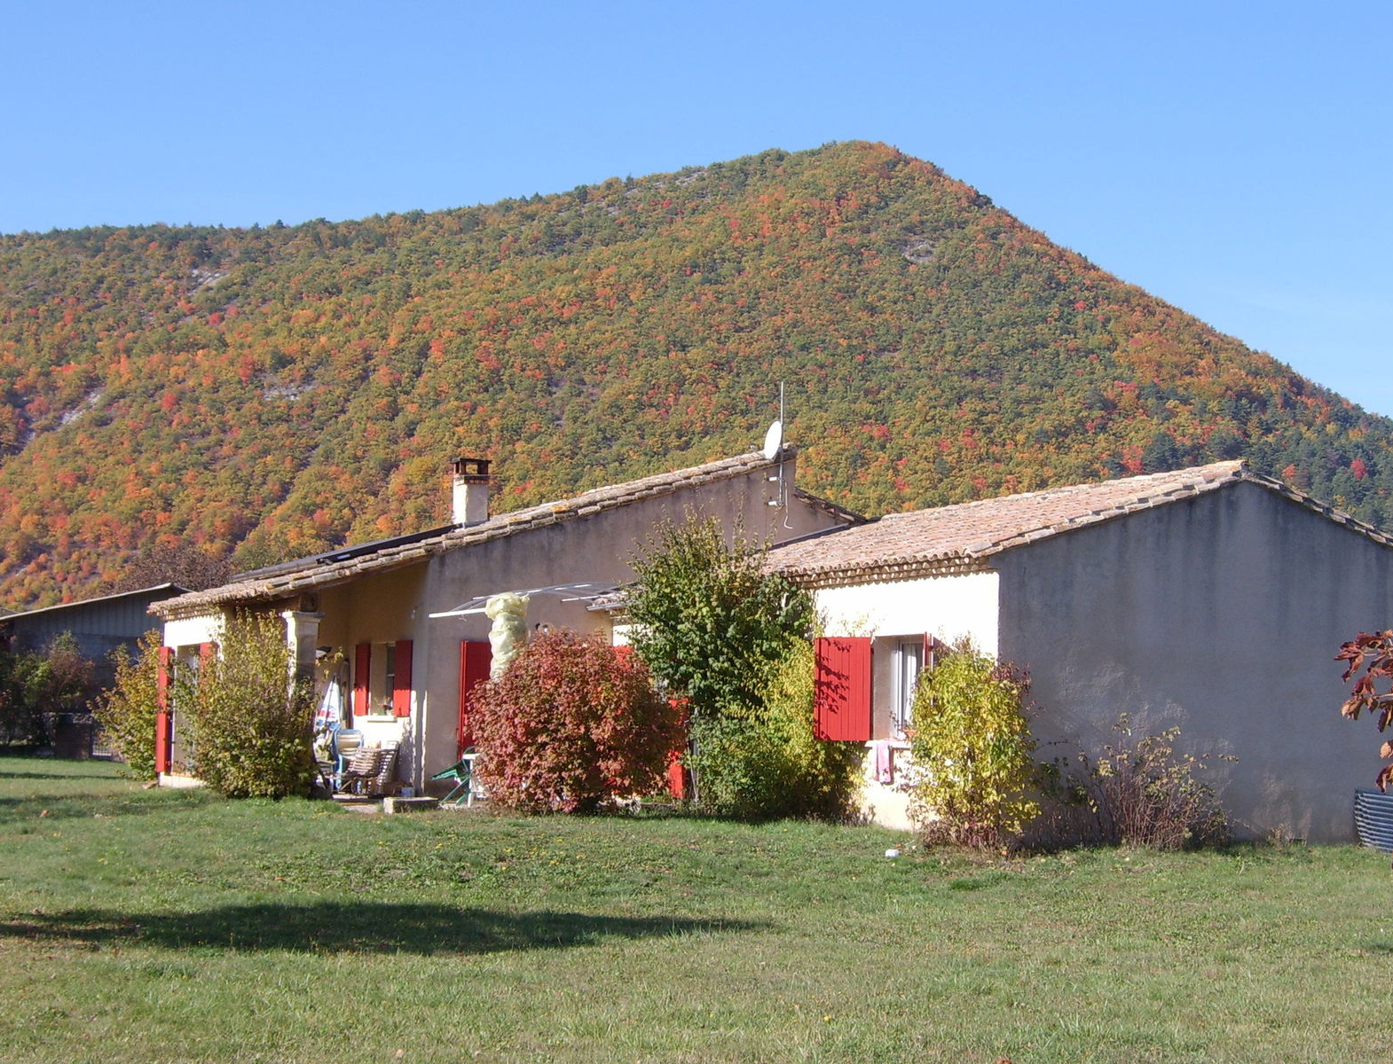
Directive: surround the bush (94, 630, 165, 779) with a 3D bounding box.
[{"bbox_3d":[-9.885,3.027,33.000,1.250,2.619,1.350,4,-6,-30],"label":"bush"}]

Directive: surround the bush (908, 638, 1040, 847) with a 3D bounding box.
[{"bbox_3d":[2.925,2.223,19.900,1.200,2.211,1.300,1,-6,0],"label":"bush"}]

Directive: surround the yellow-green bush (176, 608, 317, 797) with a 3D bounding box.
[{"bbox_3d":[-6.301,2.412,26.300,1.750,2.613,1.850,4,-6,-30],"label":"yellow-green bush"}]

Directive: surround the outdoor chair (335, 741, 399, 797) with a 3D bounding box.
[{"bbox_3d":[-4.741,3.406,27.200,0.750,0.800,0.620,4,-6,-30],"label":"outdoor chair"}]

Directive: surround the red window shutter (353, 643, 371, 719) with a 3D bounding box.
[{"bbox_3d":[-5.177,2.299,29.195,0.045,1.113,0.540,4,-6,-30],"label":"red window shutter"}]

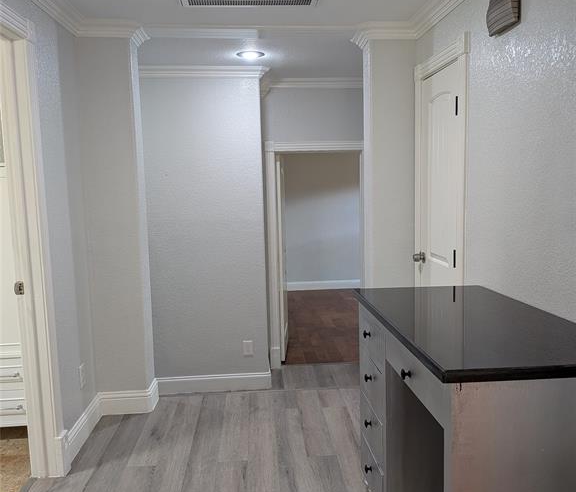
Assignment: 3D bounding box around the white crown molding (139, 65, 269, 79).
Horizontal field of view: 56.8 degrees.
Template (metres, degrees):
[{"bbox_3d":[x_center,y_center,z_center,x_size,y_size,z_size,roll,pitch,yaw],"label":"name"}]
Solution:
[{"bbox_3d":[-0.661,-1.362,4.181,1.007,0.090,0.070,-2,6,-4],"label":"white crown molding"}]

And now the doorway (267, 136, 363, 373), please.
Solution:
[{"bbox_3d":[0.278,0.099,5.039,0.937,2.132,0.120,-2,6,-4],"label":"doorway"}]

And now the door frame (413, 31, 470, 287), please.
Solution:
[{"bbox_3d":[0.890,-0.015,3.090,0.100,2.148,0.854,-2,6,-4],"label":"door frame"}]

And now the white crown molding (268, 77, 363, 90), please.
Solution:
[{"bbox_3d":[0.272,-1.466,4.800,0.882,0.090,0.070,-2,6,-4],"label":"white crown molding"}]

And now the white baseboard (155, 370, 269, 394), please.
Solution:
[{"bbox_3d":[-0.613,1.158,4.472,0.941,0.143,0.020,-2,6,-4],"label":"white baseboard"}]

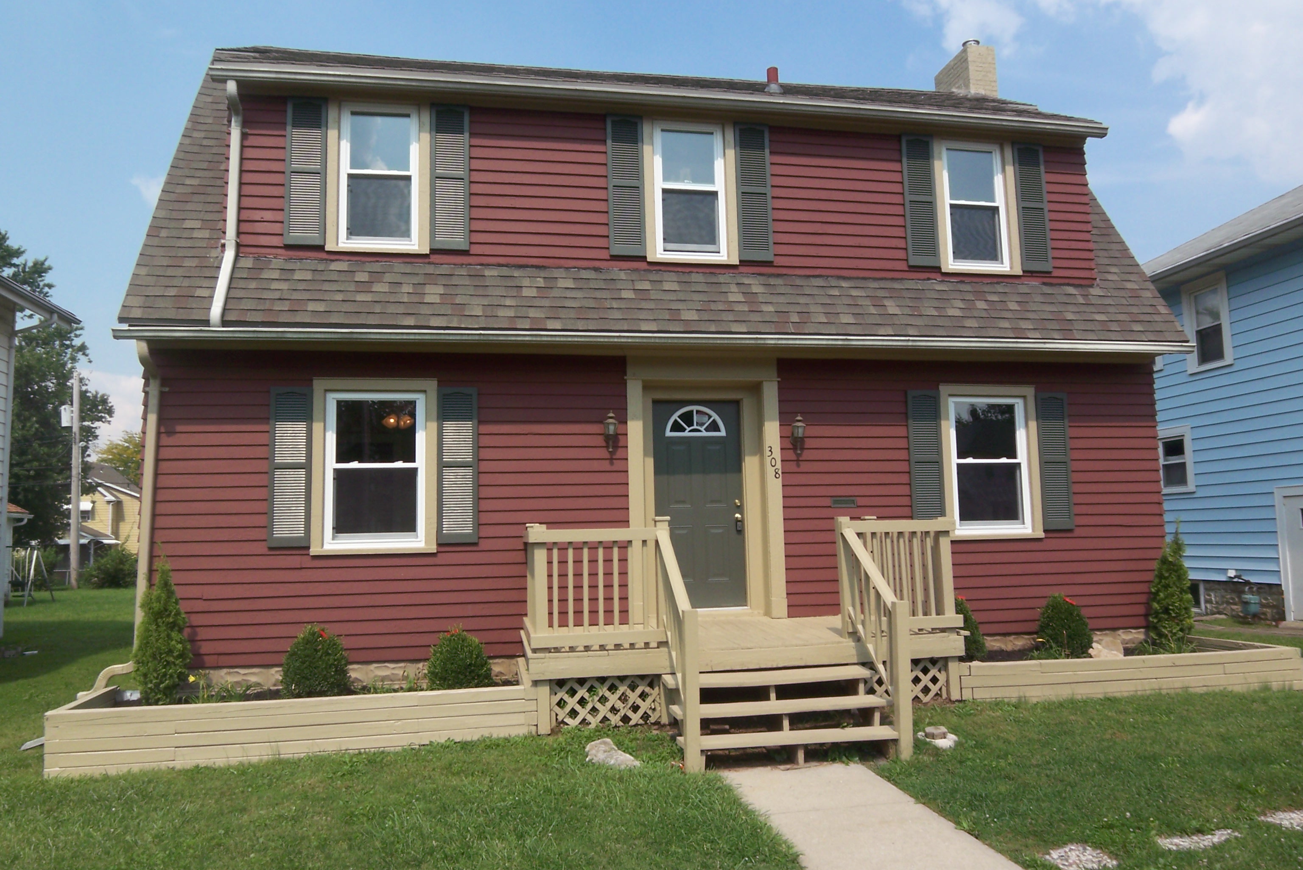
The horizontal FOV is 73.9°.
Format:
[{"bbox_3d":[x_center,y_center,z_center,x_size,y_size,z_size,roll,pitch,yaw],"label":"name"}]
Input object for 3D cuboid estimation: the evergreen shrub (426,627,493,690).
[{"bbox_3d":[-1.592,1.861,7.186,0.546,0.512,0.546,0,-5,-10],"label":"evergreen shrub"}]

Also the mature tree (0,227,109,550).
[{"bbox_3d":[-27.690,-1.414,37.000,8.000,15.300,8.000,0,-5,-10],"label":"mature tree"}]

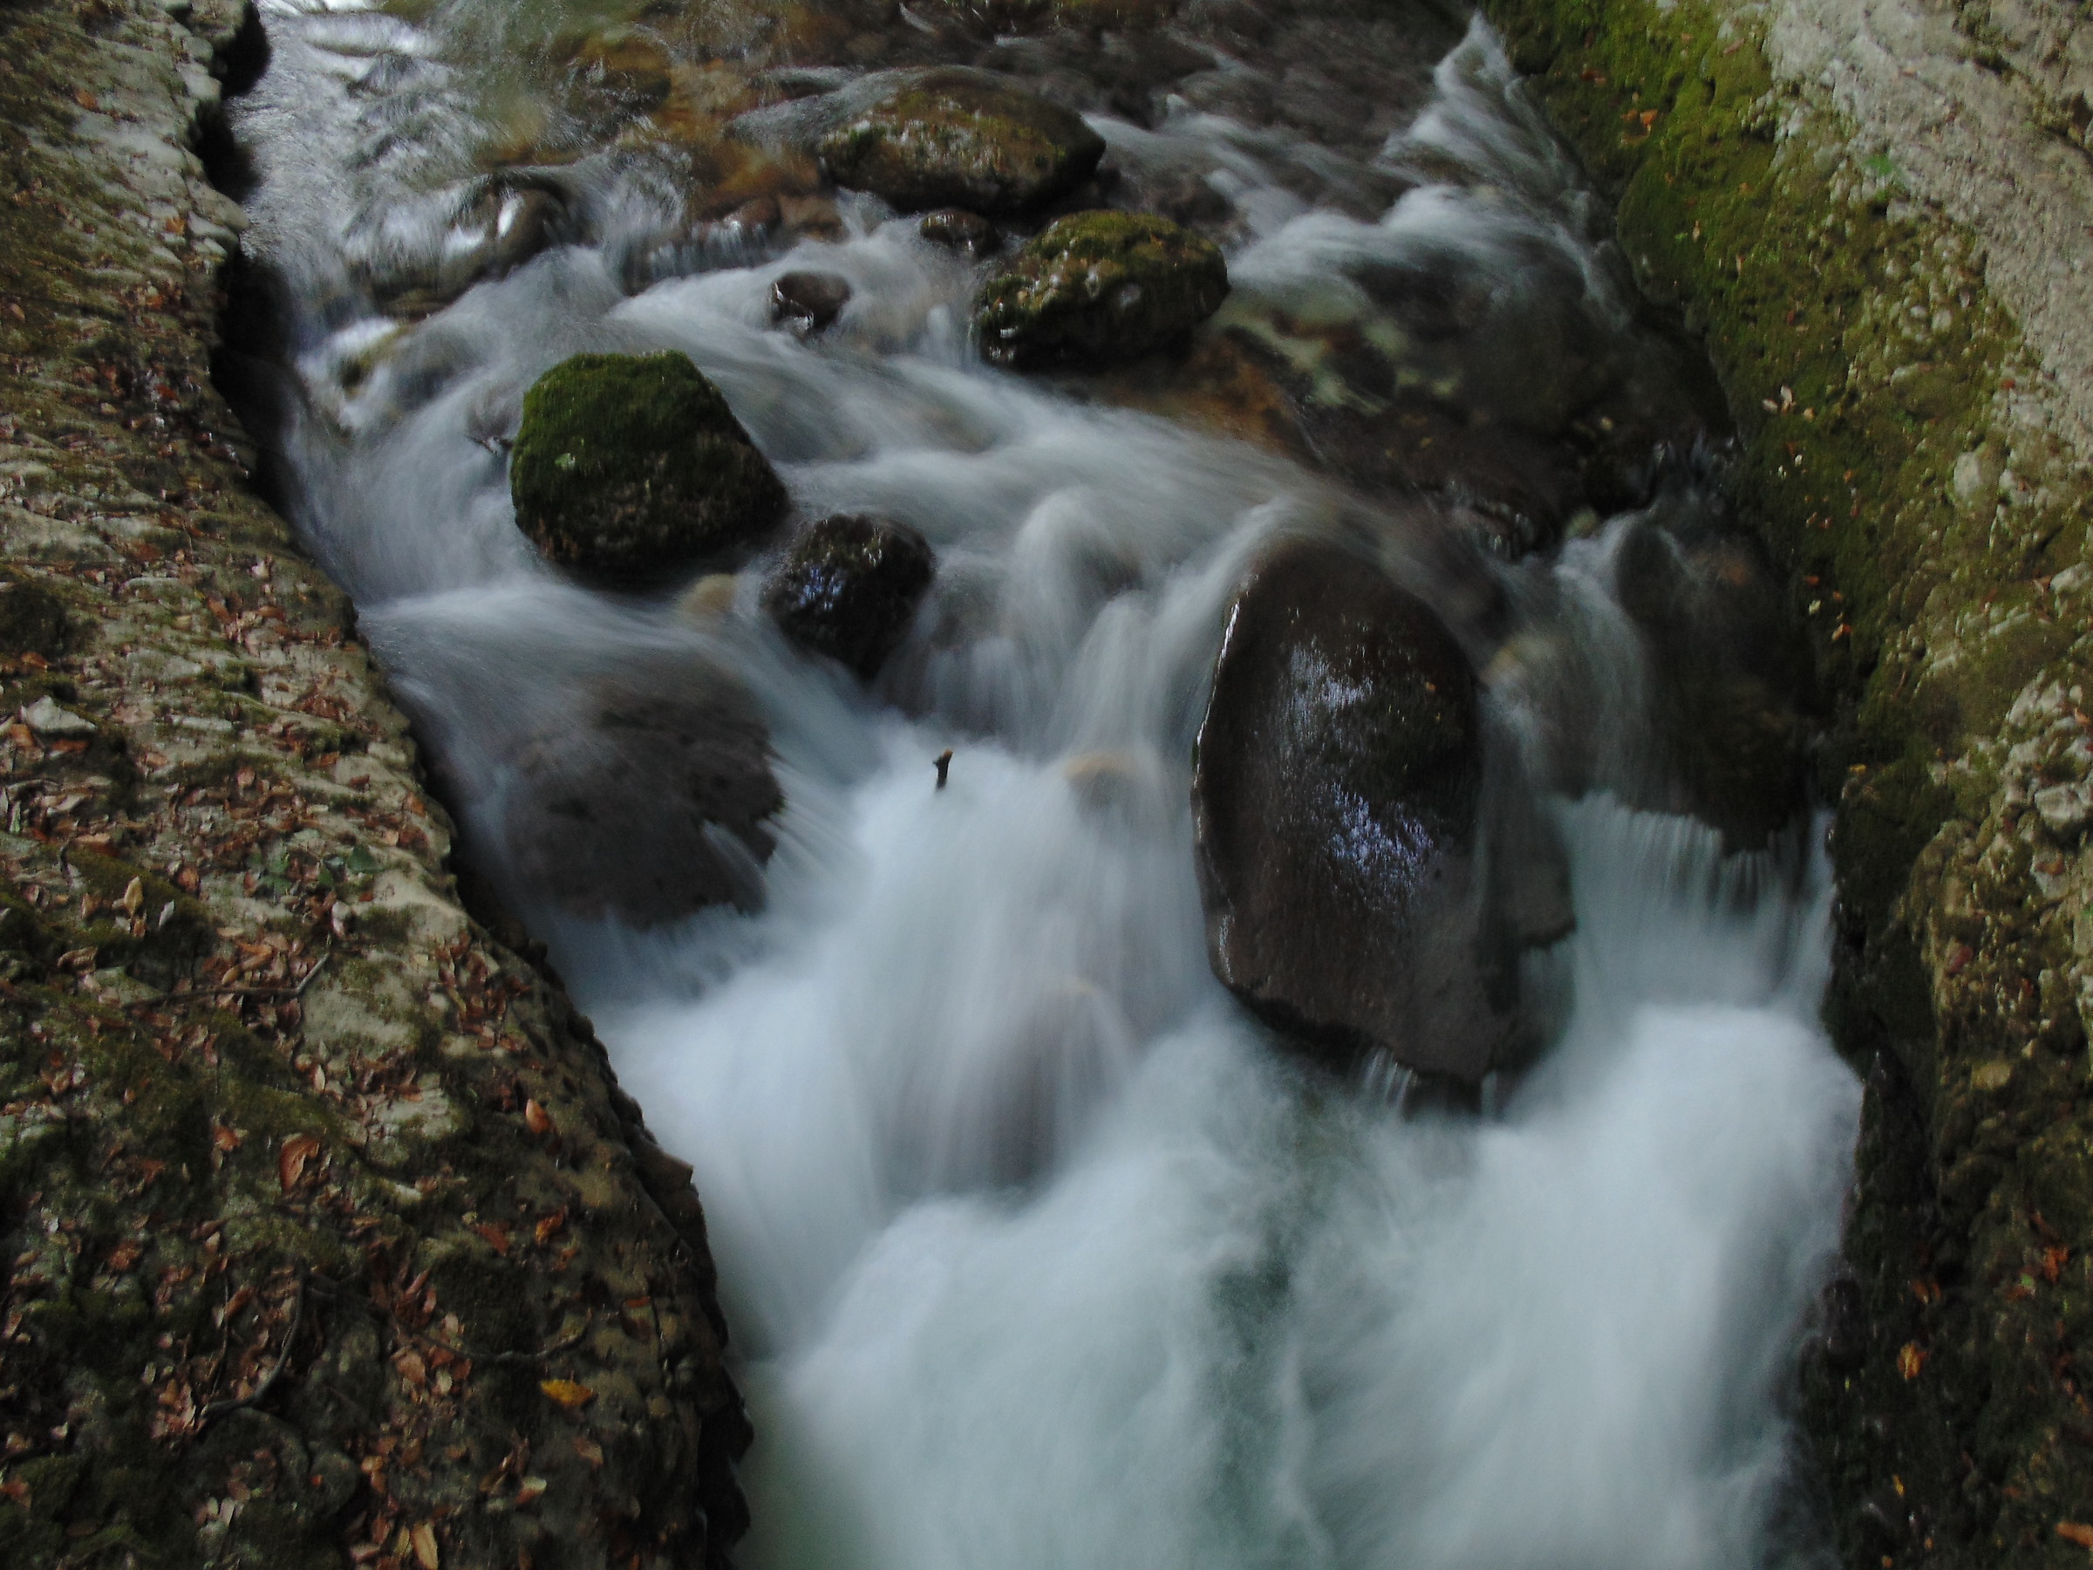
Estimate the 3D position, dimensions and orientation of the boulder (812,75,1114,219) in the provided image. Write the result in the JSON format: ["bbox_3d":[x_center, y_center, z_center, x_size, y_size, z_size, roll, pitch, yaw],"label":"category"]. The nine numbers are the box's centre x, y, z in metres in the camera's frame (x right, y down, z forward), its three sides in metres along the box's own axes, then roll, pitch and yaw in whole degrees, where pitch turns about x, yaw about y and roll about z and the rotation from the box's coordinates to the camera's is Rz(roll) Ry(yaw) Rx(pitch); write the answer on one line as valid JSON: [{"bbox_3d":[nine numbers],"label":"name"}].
[{"bbox_3d":[-0.506,-3.891,9.900,1.730,0.750,1.300,0,35,0],"label":"boulder"}]

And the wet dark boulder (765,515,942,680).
[{"bbox_3d":[-0.759,-0.735,6.350,0.670,0.570,0.630,0,35,0],"label":"wet dark boulder"}]

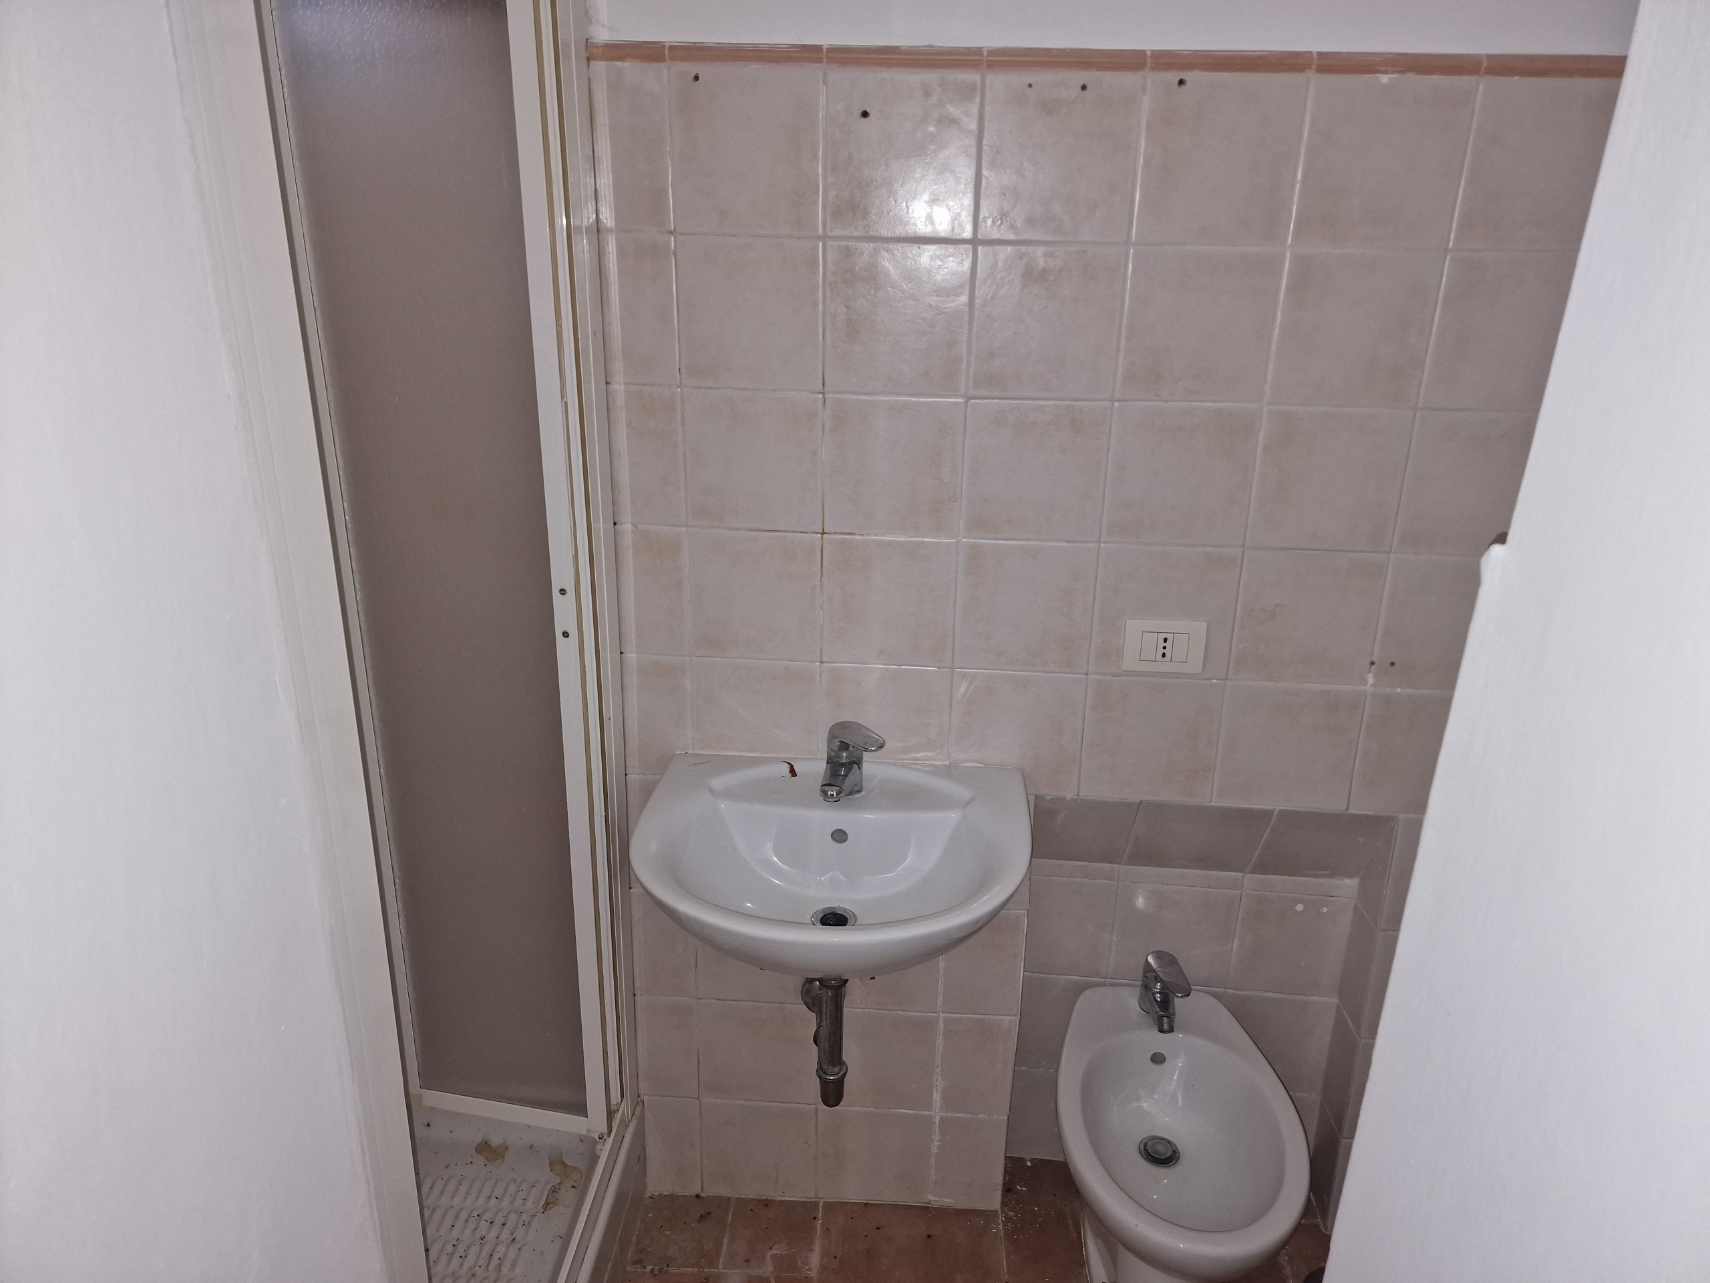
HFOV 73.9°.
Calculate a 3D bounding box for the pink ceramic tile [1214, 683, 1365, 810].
[{"bbox_3d":[0.653,0.158,1.713,0.200,0.200,0.010,2,19,3],"label":"pink ceramic tile"}]

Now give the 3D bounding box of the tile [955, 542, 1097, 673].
[{"bbox_3d":[0.252,-0.050,1.664,0.200,0.200,0.012,2,19,3],"label":"tile"}]

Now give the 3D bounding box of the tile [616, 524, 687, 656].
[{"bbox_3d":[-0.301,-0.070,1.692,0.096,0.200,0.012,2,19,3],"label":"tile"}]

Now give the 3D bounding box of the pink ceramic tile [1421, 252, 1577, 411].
[{"bbox_3d":[0.869,-0.409,1.507,0.200,0.200,0.010,2,19,3],"label":"pink ceramic tile"}]

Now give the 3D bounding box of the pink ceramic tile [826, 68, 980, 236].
[{"bbox_3d":[0.062,-0.631,1.481,0.199,0.199,0.010,2,20,4],"label":"pink ceramic tile"}]

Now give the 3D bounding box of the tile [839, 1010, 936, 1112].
[{"bbox_3d":[0.038,0.714,1.943,0.200,0.200,0.010,2,19,3],"label":"tile"}]

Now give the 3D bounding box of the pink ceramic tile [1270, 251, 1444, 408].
[{"bbox_3d":[0.664,-0.414,1.511,0.199,0.199,0.010,2,20,4],"label":"pink ceramic tile"}]

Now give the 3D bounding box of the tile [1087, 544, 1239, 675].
[{"bbox_3d":[0.452,-0.042,1.659,0.200,0.200,0.010,2,19,3],"label":"tile"}]

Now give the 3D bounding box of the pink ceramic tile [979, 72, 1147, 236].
[{"bbox_3d":[0.264,-0.623,1.468,0.200,0.200,0.012,2,19,3],"label":"pink ceramic tile"}]

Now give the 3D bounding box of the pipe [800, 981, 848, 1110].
[{"bbox_3d":[-0.046,0.557,1.751,0.080,0.240,0.200,2,19,3],"label":"pipe"}]

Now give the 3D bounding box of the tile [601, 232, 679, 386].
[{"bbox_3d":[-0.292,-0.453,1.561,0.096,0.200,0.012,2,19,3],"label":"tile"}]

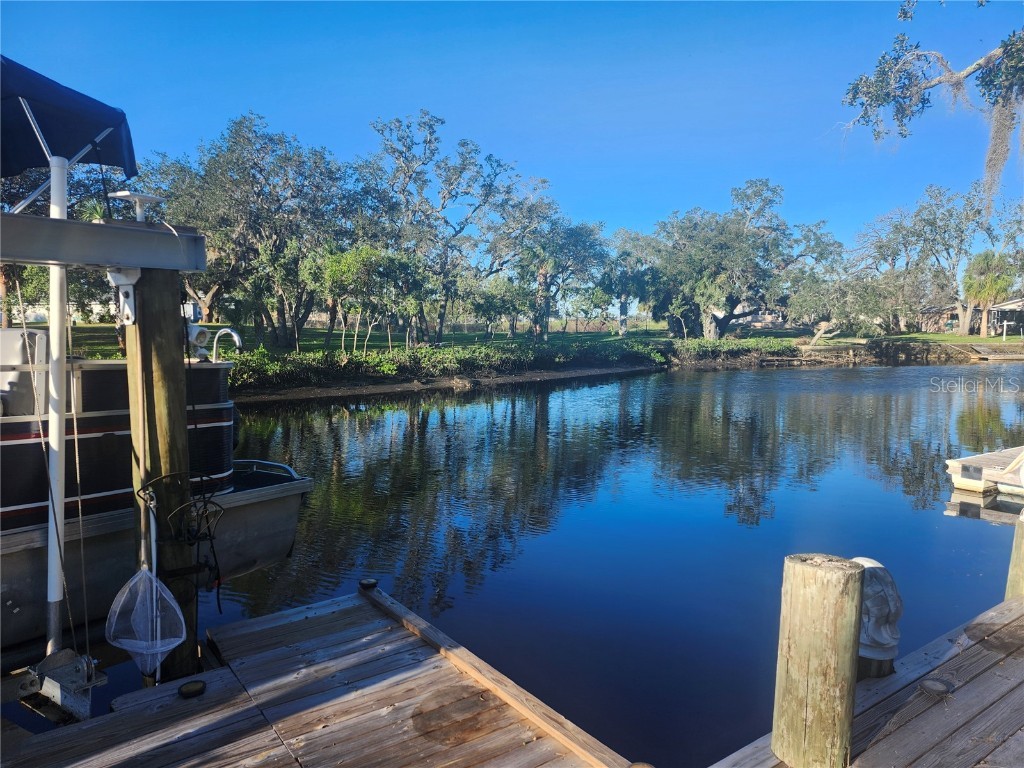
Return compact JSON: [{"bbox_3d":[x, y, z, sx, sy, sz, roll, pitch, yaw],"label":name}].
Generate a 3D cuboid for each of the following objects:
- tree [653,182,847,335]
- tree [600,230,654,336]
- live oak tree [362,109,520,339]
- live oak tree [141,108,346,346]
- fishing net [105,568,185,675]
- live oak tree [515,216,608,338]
[{"bbox_3d":[15.434,-8.136,44.781,12.384,10.265,11.500,0,6,0],"label":"tree"},{"bbox_3d":[8.081,-7.004,47.604,3.778,7.346,4.200,0,6,0],"label":"tree"},{"bbox_3d":[-3.334,-7.416,32.643,7.484,11.032,7.800,0,6,0],"label":"live oak tree"},{"bbox_3d":[-12.411,-6.934,31.334,9.019,10.596,8.800,0,6,0],"label":"live oak tree"},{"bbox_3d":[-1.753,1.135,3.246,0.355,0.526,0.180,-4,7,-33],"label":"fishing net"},{"bbox_3d":[2.876,-6.283,40.350,5.693,7.395,5.800,0,6,0],"label":"live oak tree"}]

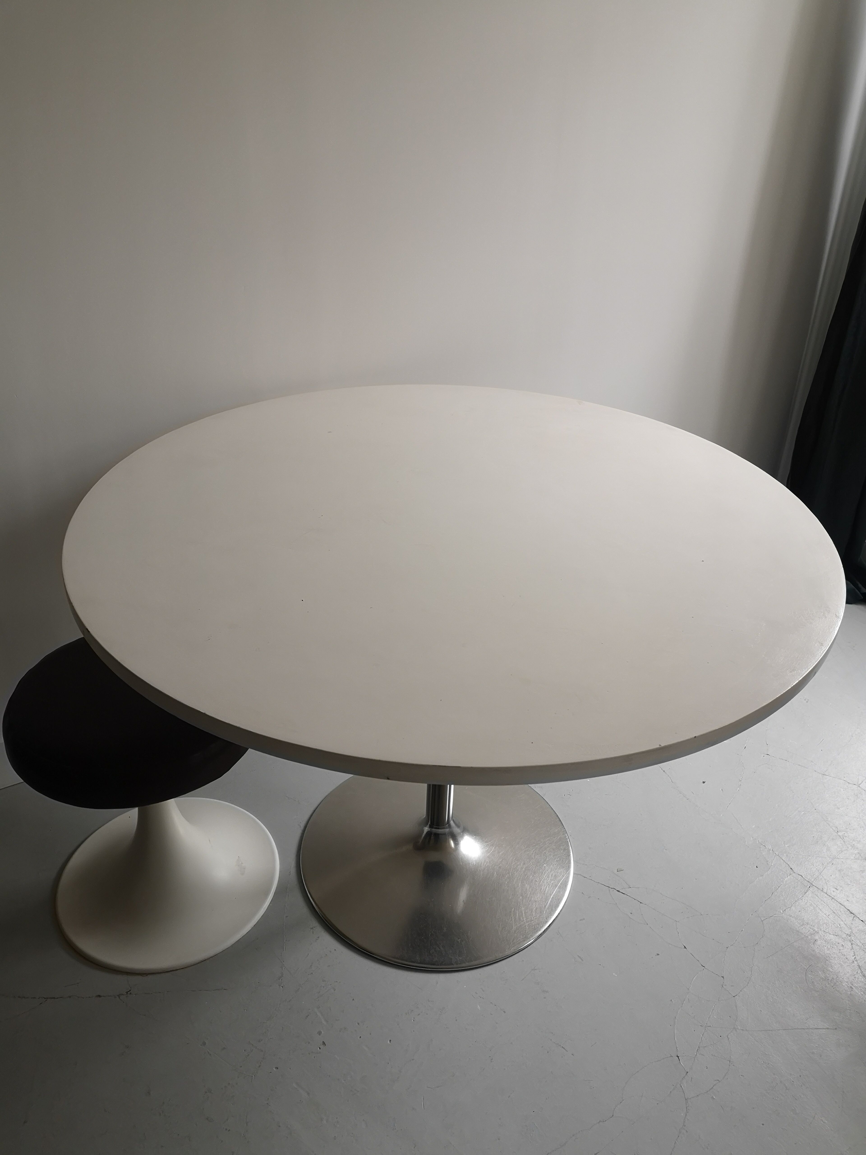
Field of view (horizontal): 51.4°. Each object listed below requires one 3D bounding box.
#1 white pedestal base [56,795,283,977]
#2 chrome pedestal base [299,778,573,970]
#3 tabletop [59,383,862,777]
[{"bbox_3d":[-0.474,0.402,1.559,0.395,0.350,0.395,2,31,0],"label":"white pedestal base"},{"bbox_3d":[0.020,0.222,1.543,0.518,0.707,0.518,2,31,0],"label":"chrome pedestal base"},{"bbox_3d":[0.032,-0.091,1.353,1.100,0.025,1.100,2,31,0],"label":"tabletop"}]

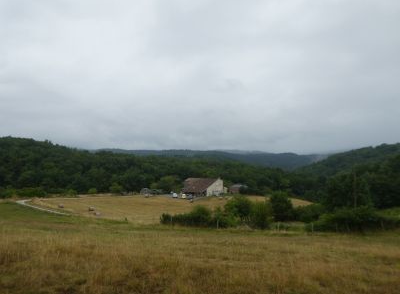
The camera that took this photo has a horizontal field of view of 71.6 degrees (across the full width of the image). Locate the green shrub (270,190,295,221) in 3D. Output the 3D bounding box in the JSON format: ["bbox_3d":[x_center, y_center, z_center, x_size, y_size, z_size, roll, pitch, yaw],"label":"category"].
[{"bbox_3d":[14.580,10.600,49.000,4.240,5.480,4.000,0,-3,0],"label":"green shrub"}]

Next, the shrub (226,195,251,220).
[{"bbox_3d":[6.250,10.180,45.000,4.540,4.790,4.200,0,-3,0],"label":"shrub"}]

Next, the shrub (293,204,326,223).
[{"bbox_3d":[19.650,11.990,50.000,6.310,3.610,4.500,0,-3,0],"label":"shrub"}]

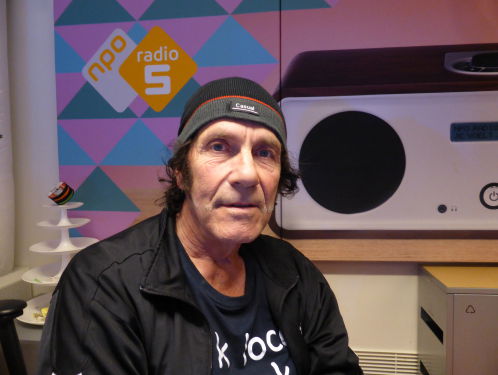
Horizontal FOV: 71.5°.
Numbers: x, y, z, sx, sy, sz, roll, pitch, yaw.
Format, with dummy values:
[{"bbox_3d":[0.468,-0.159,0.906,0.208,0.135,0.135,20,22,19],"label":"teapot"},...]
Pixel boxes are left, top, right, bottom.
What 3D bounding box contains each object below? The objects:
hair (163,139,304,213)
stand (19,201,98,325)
[{"bbox_3d":[-0.031,-0.022,0.595,0.240,0.170,0.190,2,-2,-17],"label":"hair"},{"bbox_3d":[-0.660,0.255,1.251,0.310,0.385,0.310,0,3,0],"label":"stand"}]

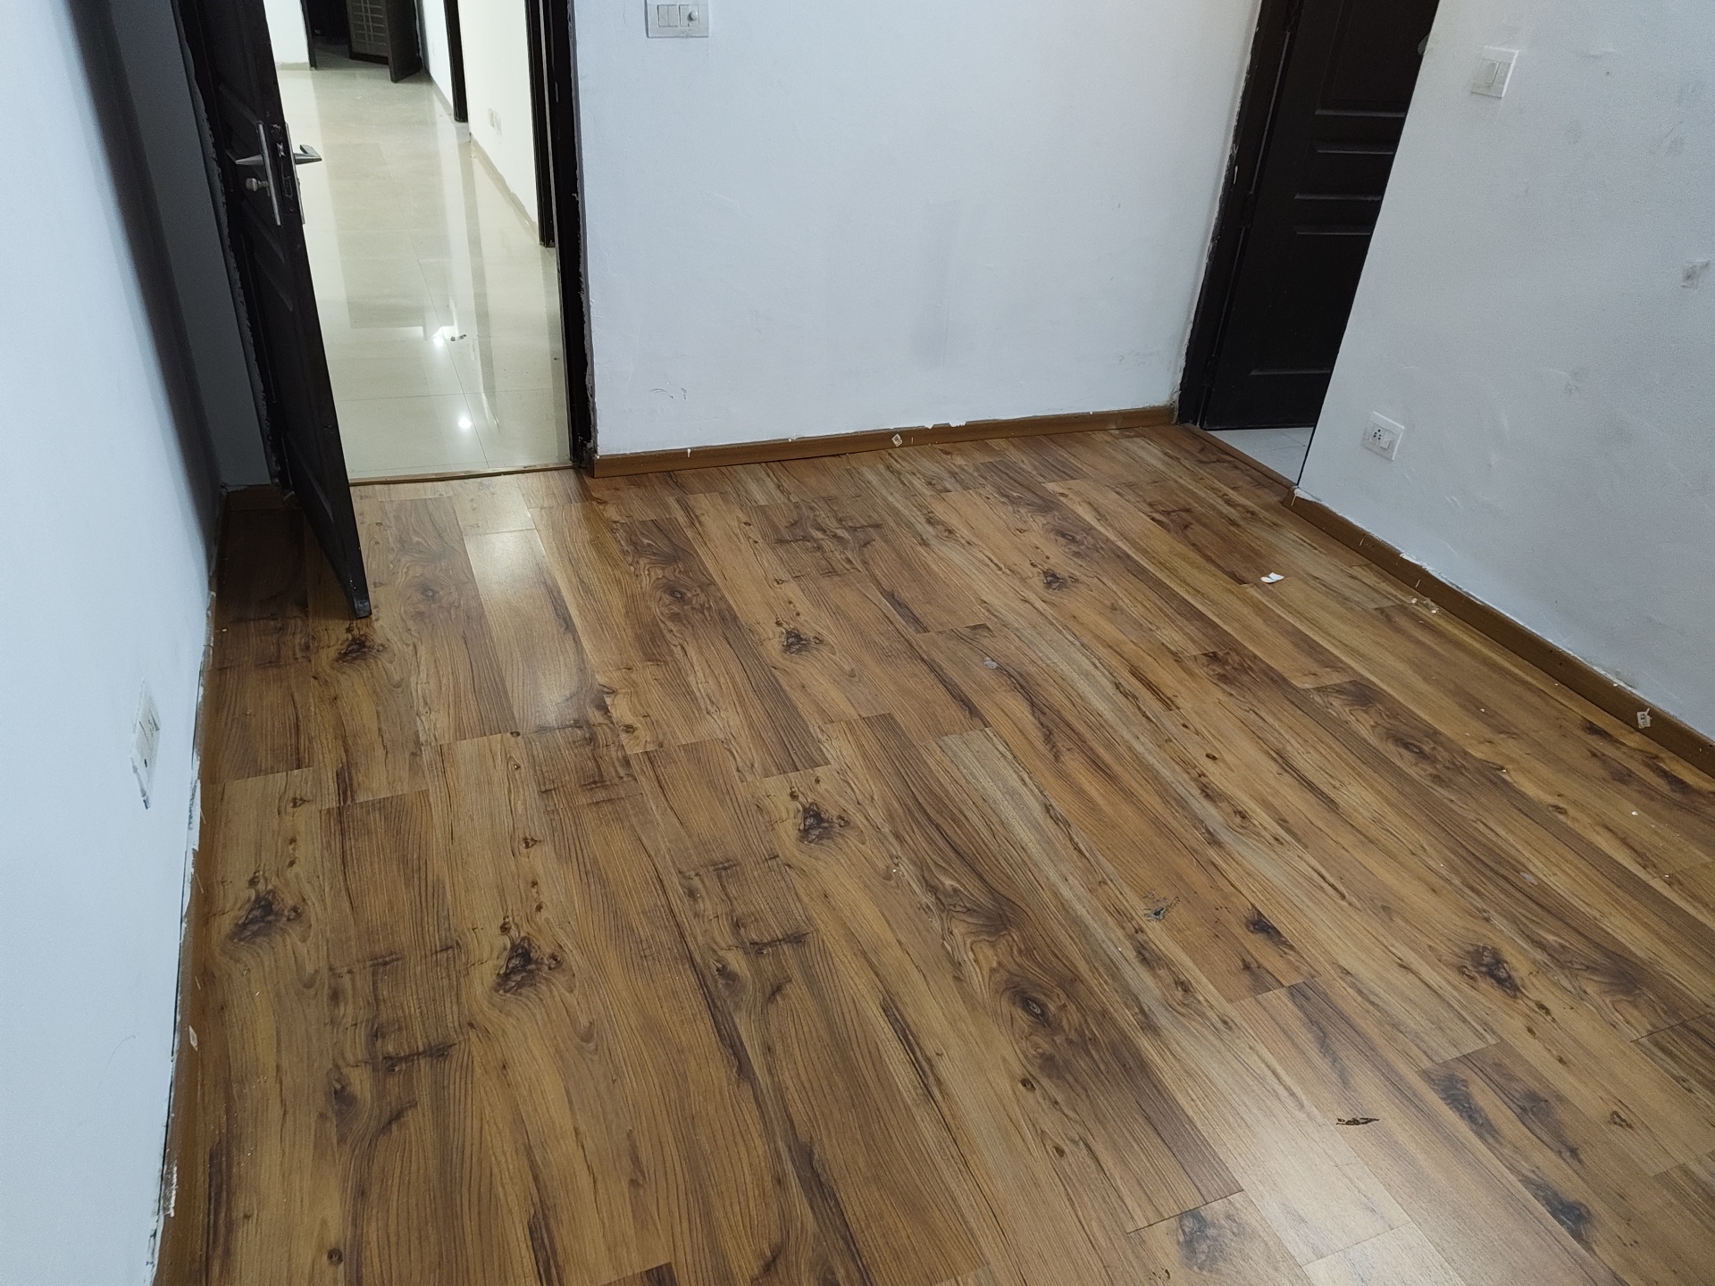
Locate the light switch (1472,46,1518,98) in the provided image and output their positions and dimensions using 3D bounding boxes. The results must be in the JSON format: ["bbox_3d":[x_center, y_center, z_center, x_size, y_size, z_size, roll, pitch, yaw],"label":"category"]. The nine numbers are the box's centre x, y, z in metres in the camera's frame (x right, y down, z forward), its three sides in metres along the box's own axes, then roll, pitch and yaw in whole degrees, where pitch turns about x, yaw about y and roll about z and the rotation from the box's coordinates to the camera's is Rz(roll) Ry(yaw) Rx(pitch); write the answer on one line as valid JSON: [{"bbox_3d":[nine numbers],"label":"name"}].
[{"bbox_3d":[1.500,-1.344,2.683,0.012,0.095,0.091,-10,35,-20],"label":"light switch"}]

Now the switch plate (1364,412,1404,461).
[{"bbox_3d":[1.455,-0.572,3.151,0.012,0.094,0.114,-10,35,-20],"label":"switch plate"}]

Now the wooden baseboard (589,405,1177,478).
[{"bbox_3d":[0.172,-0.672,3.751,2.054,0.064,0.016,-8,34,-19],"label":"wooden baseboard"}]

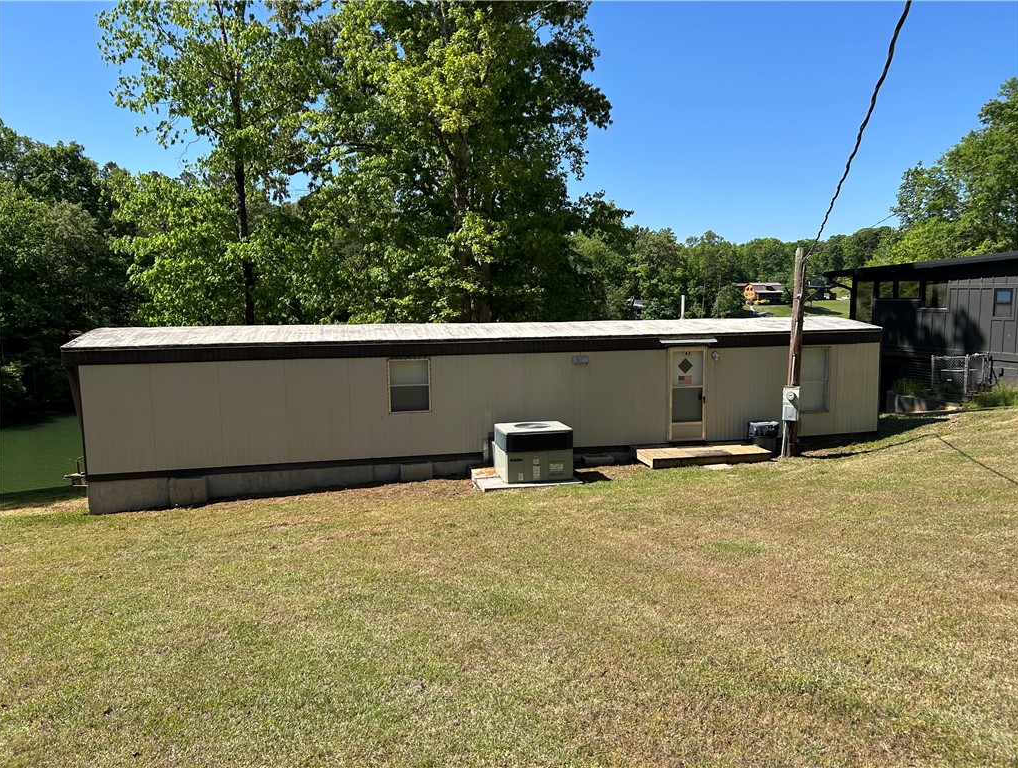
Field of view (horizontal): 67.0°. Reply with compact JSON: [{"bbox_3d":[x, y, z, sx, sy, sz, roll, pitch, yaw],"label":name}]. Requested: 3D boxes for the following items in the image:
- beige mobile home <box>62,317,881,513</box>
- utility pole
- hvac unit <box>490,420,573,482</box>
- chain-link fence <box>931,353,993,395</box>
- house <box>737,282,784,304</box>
[{"bbox_3d":[-0.138,0.250,17.915,17.340,3.390,3.740,-2,7,-13],"label":"beige mobile home"},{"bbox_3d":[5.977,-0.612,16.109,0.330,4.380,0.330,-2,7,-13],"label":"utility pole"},{"bbox_3d":[0.463,1.317,15.085,1.300,0.965,1.060,-2,7,-13],"label":"hvac unit"},{"bbox_3d":[14.280,-0.330,24.200,1.100,1.300,1.300,-4,7,-26],"label":"chain-link fence"},{"bbox_3d":[93.054,-33.418,284.000,16.500,8.000,9.500,1,7,16],"label":"house"}]

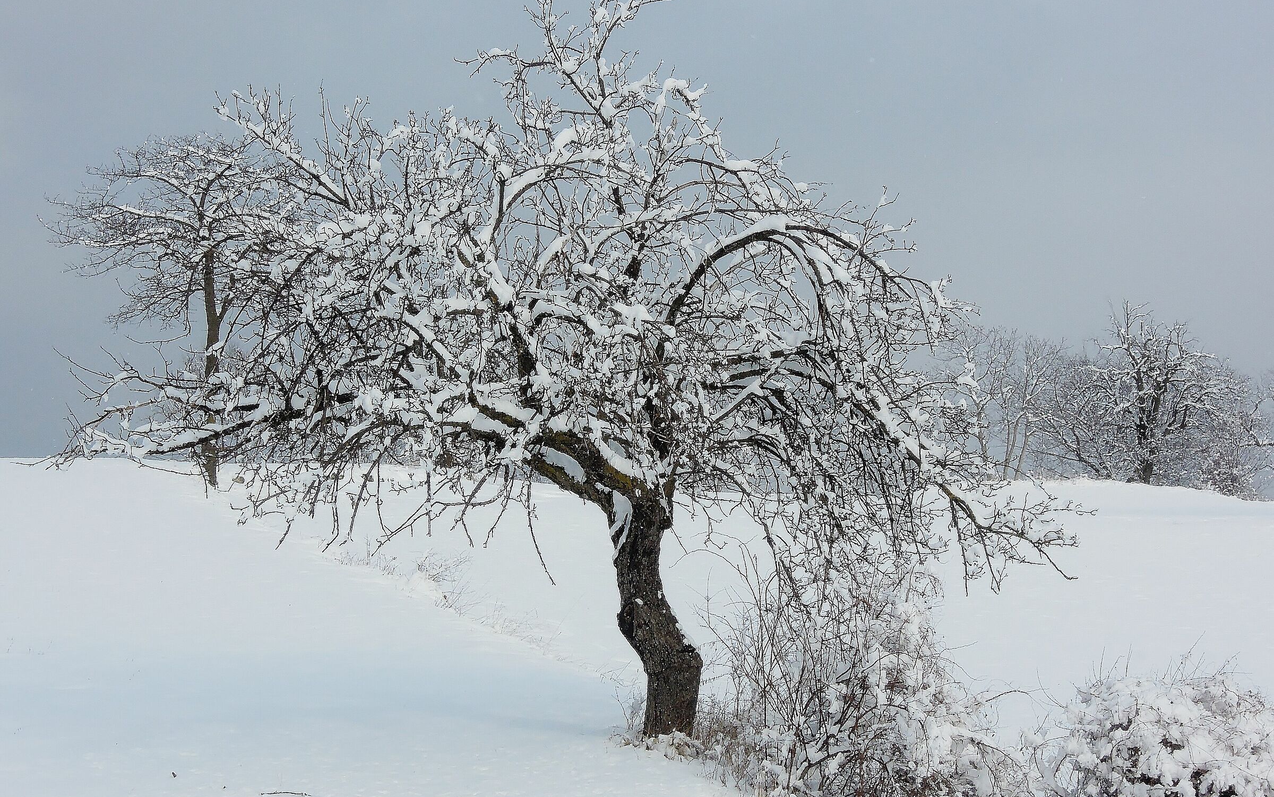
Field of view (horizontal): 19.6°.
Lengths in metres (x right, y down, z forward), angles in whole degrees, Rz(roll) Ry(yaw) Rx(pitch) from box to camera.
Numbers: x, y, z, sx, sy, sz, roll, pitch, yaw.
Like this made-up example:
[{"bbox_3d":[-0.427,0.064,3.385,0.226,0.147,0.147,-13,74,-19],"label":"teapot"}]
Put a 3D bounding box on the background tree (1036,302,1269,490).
[{"bbox_3d":[11.919,-0.023,85.000,5.379,4.345,4.900,0,-1,0],"label":"background tree"}]

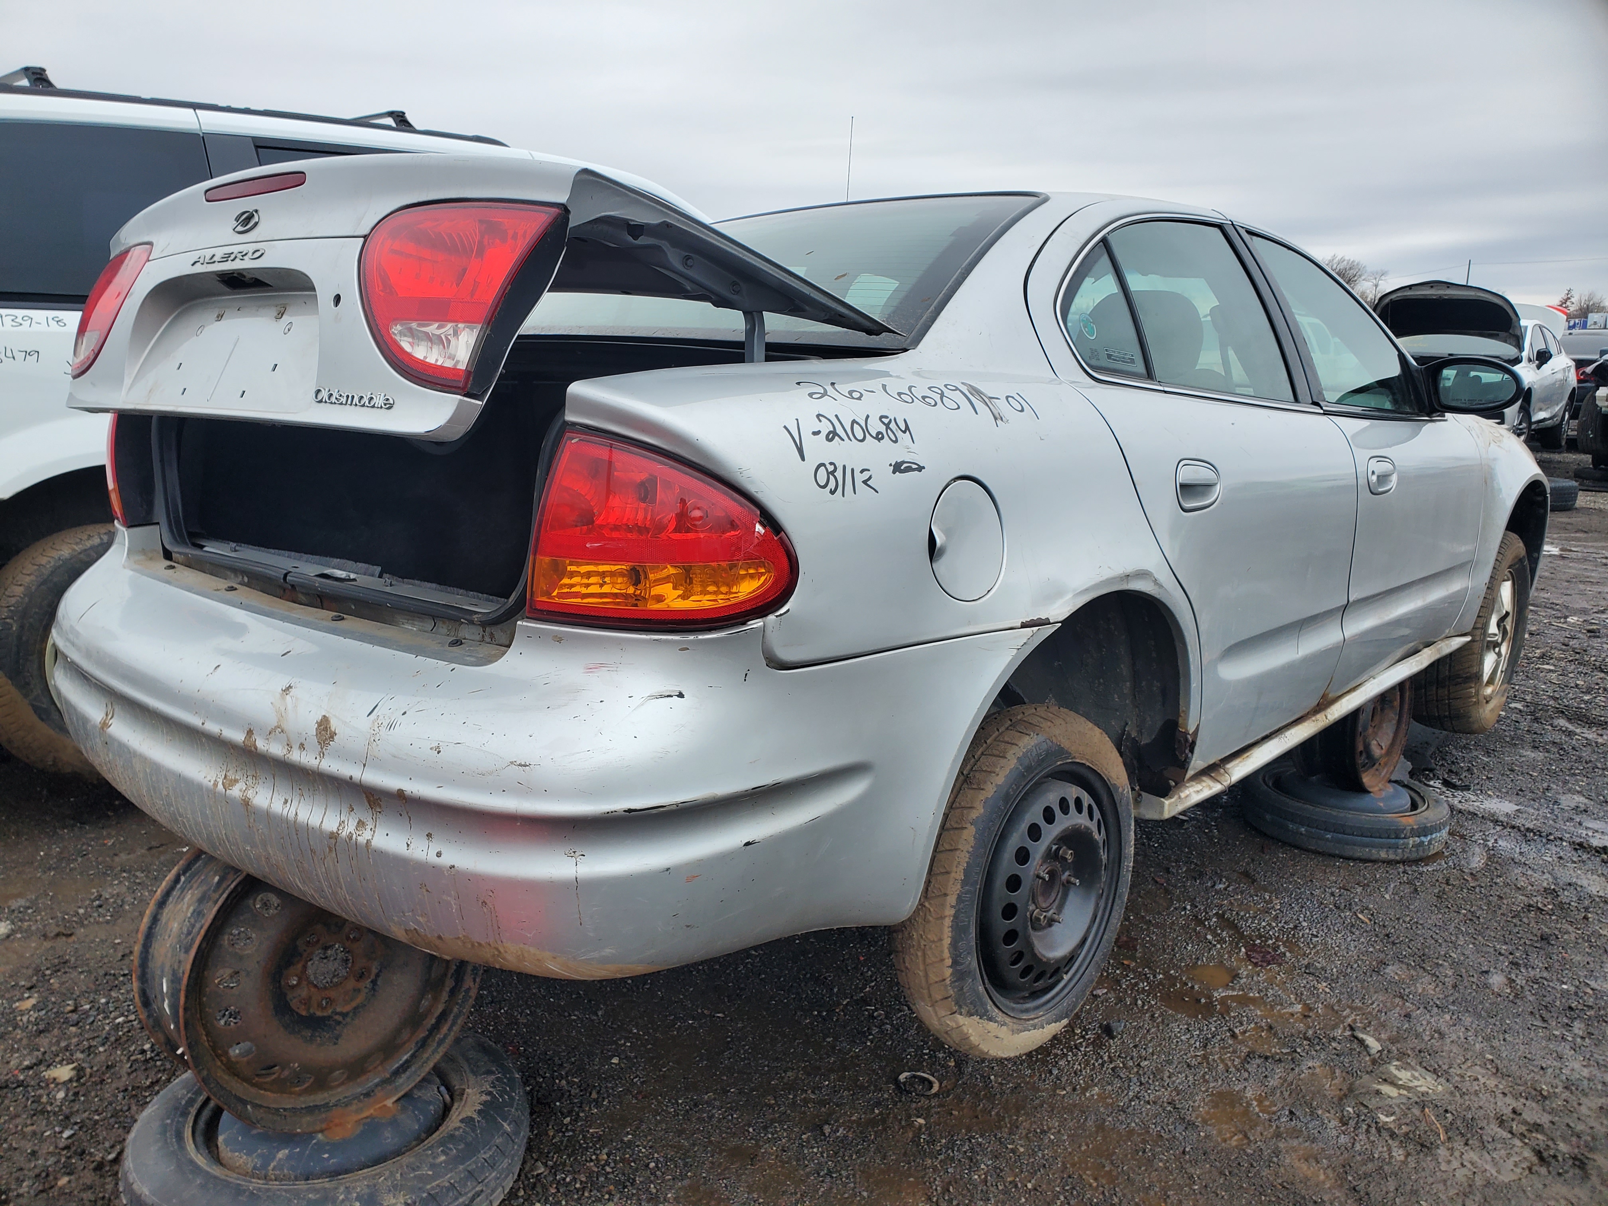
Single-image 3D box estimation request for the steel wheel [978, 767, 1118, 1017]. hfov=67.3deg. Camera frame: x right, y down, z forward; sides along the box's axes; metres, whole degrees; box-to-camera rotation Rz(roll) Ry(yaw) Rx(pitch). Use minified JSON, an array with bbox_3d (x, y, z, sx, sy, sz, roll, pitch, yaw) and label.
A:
[{"bbox_3d":[0.359,0.481,2.128,0.190,0.443,0.443,9,14,43],"label":"steel wheel"}]

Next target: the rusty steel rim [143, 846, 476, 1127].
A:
[{"bbox_3d":[-0.760,0.554,1.889,0.462,0.462,0.210,-11,10,-44],"label":"rusty steel rim"}]

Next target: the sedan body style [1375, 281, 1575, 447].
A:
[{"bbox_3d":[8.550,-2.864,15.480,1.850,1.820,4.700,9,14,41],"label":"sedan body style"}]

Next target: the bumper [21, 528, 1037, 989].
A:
[{"bbox_3d":[-0.591,0.107,1.957,1.750,0.420,0.910,10,15,41],"label":"bumper"}]

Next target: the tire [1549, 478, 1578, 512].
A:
[{"bbox_3d":[6.526,-0.964,10.775,0.650,0.210,0.650,0,11,0],"label":"tire"}]

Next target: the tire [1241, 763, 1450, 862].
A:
[{"bbox_3d":[1.538,0.581,3.449,0.548,0.122,0.548,0,11,0],"label":"tire"}]

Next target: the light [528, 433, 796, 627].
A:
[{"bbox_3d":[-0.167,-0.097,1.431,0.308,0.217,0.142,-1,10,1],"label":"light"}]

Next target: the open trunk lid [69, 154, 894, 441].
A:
[{"bbox_3d":[-0.562,-0.427,1.883,1.280,0.367,0.702,10,7,41],"label":"open trunk lid"}]

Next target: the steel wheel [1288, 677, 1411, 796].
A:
[{"bbox_3d":[1.572,0.304,3.466,0.190,0.430,0.430,9,14,44],"label":"steel wheel"}]

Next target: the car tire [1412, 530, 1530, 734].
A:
[{"bbox_3d":[2.194,0.068,3.921,0.220,0.639,0.639,7,13,37],"label":"car tire"}]

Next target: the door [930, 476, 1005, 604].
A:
[{"bbox_3d":[0.202,-0.080,1.548,0.030,0.161,0.161,1,9,44],"label":"door"}]

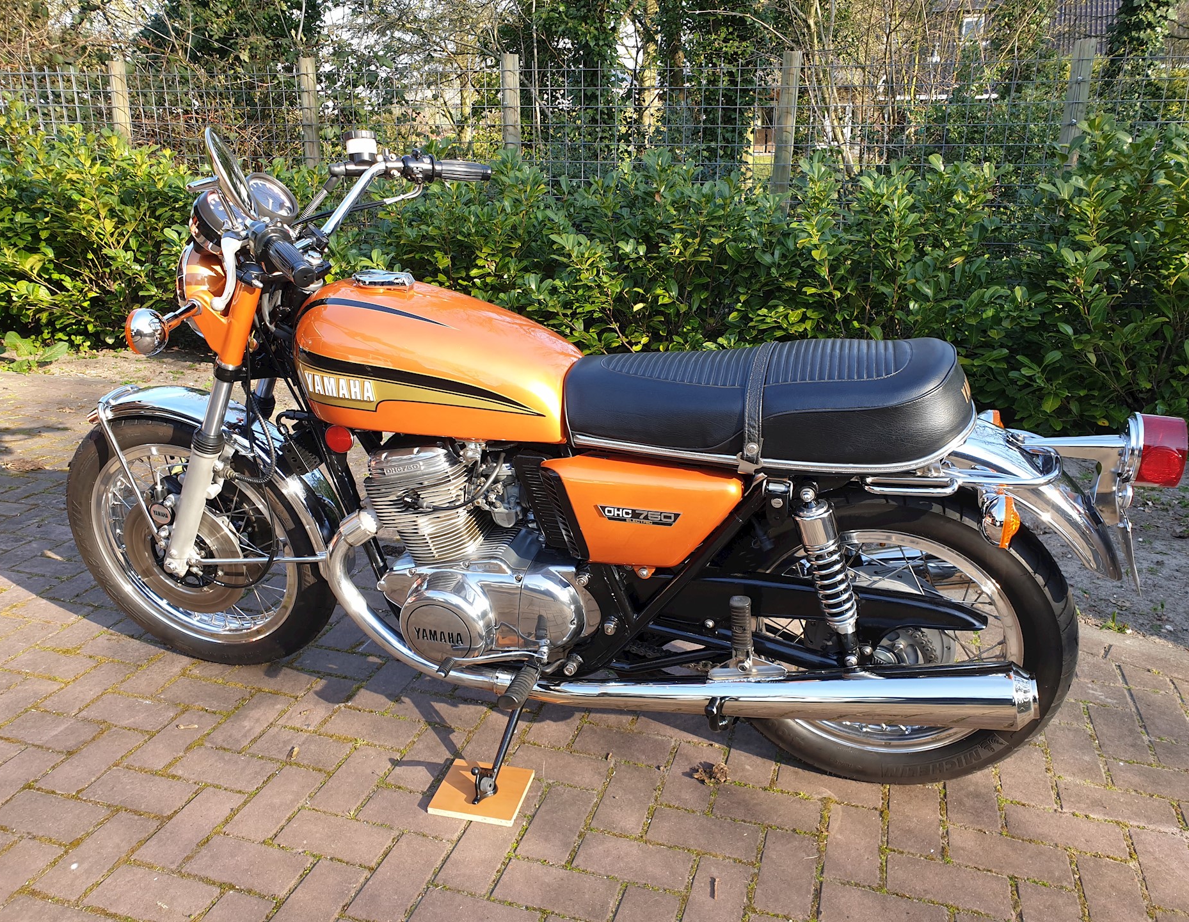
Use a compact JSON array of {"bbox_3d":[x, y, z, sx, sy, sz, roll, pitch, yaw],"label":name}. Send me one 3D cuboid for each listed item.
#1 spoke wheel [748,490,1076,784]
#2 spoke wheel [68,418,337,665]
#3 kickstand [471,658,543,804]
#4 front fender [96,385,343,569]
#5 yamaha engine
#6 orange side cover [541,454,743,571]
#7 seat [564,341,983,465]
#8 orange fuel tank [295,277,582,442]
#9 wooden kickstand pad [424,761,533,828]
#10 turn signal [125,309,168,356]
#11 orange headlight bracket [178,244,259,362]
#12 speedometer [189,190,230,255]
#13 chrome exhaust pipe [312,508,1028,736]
[{"bbox_3d":[0.522,0.325,1.701,0.653,0.653,0.115,6,25,16],"label":"spoke wheel"},{"bbox_3d":[-0.894,0.185,2.095,0.662,0.662,0.111,5,27,15],"label":"spoke wheel"},{"bbox_3d":[-0.175,0.502,1.742,0.130,0.245,0.186,5,20,17],"label":"kickstand"},{"bbox_3d":[-0.820,0.035,1.985,0.565,0.410,0.125,4,27,12],"label":"front fender"},{"bbox_3d":[-0.151,0.129,1.813,0.460,0.465,0.465,5,28,17],"label":"yamaha engine"},{"bbox_3d":[0.081,0.098,1.586,0.345,0.200,0.065,6,25,16],"label":"orange side cover"},{"bbox_3d":[0.296,-0.124,1.575,0.665,0.180,0.275,6,25,16],"label":"seat"},{"bbox_3d":[-0.281,-0.198,1.687,0.545,0.255,0.283,5,28,17],"label":"orange fuel tank"},{"bbox_3d":[-0.213,0.632,1.765,0.163,0.014,0.144,4,20,13],"label":"wooden kickstand pad"},{"bbox_3d":[-0.750,-0.216,1.546,0.063,0.078,0.078,4,28,14],"label":"turn signal"},{"bbox_3d":[-0.663,-0.309,1.754,0.222,0.202,0.242,4,28,14],"label":"orange headlight bracket"},{"bbox_3d":[-0.677,-0.430,1.676,0.072,0.106,0.106,-35,11,25],"label":"speedometer"},{"bbox_3d":[0.084,0.319,1.647,1.300,0.310,0.165,6,25,16],"label":"chrome exhaust pipe"}]

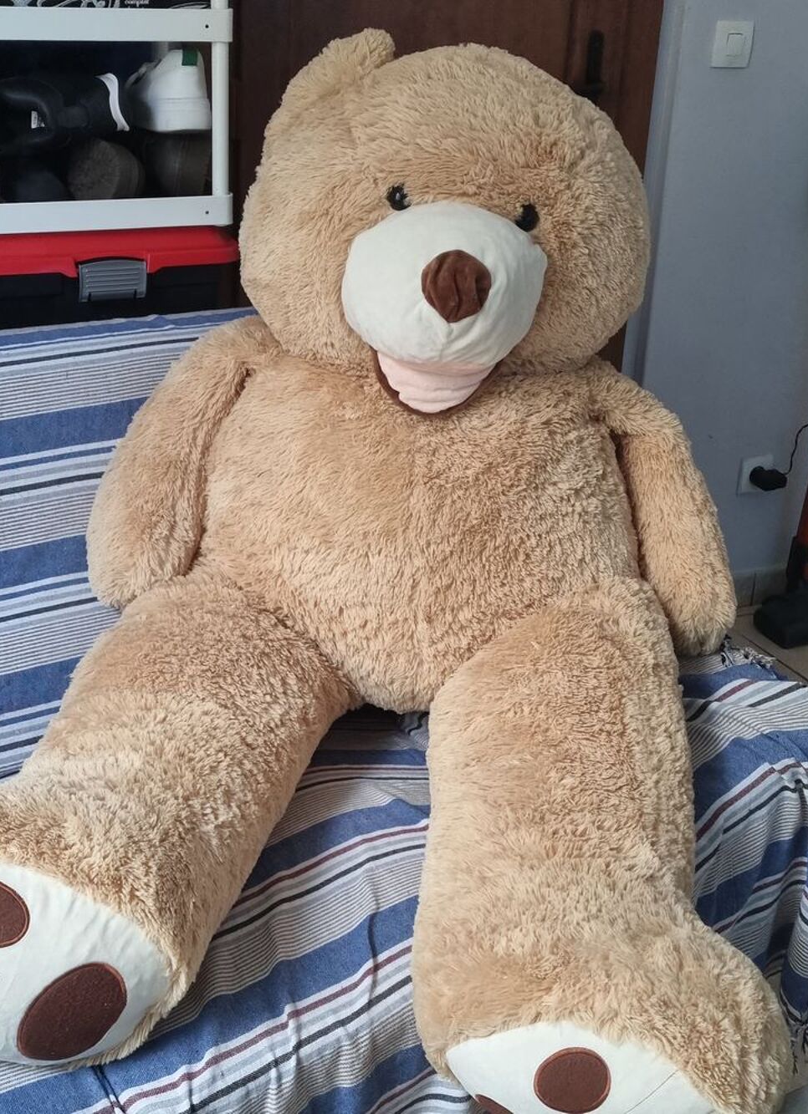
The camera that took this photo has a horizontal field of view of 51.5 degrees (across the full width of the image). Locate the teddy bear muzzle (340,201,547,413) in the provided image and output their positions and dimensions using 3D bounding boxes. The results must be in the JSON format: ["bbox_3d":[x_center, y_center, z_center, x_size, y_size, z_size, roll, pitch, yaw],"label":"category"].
[{"bbox_3d":[0.042,-0.268,0.900,0.222,0.222,0.150,6,23,-7],"label":"teddy bear muzzle"}]

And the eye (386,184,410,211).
[{"bbox_3d":[-0.007,-0.393,0.915,0.025,0.029,0.018,5,26,-7],"label":"eye"}]

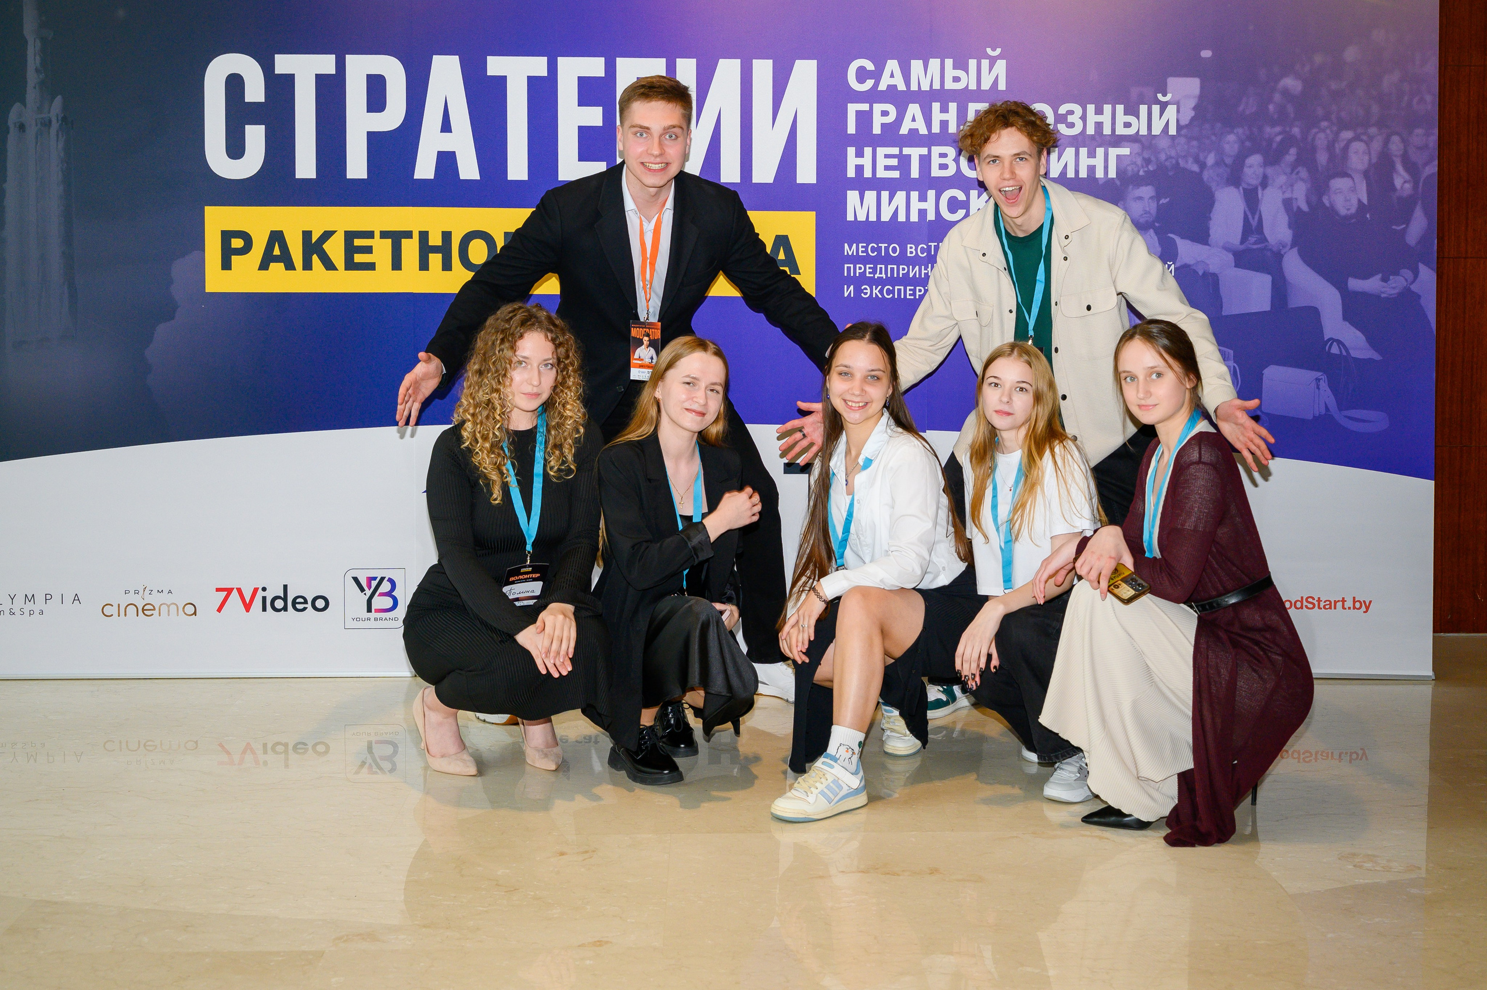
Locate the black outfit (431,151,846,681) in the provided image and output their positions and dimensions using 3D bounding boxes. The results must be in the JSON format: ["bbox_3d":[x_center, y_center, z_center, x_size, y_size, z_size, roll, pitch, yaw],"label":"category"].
[{"bbox_3d":[-0.272,-0.115,3.900,1.000,1.335,0.600,0,5,-3],"label":"black outfit"}]

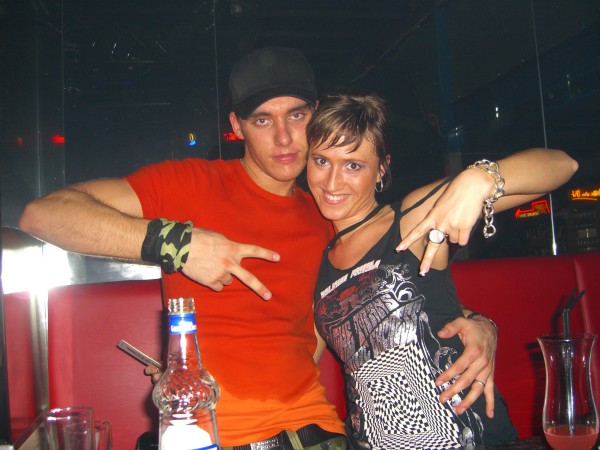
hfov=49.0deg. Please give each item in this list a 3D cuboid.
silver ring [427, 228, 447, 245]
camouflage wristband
[{"bbox_3d":[0.212,0.018,1.025,0.025,0.023,0.025,16,-9,11],"label":"silver ring"},{"bbox_3d":[-0.208,0.034,1.030,0.075,0.075,0.070,10,8,13],"label":"camouflage wristband"}]

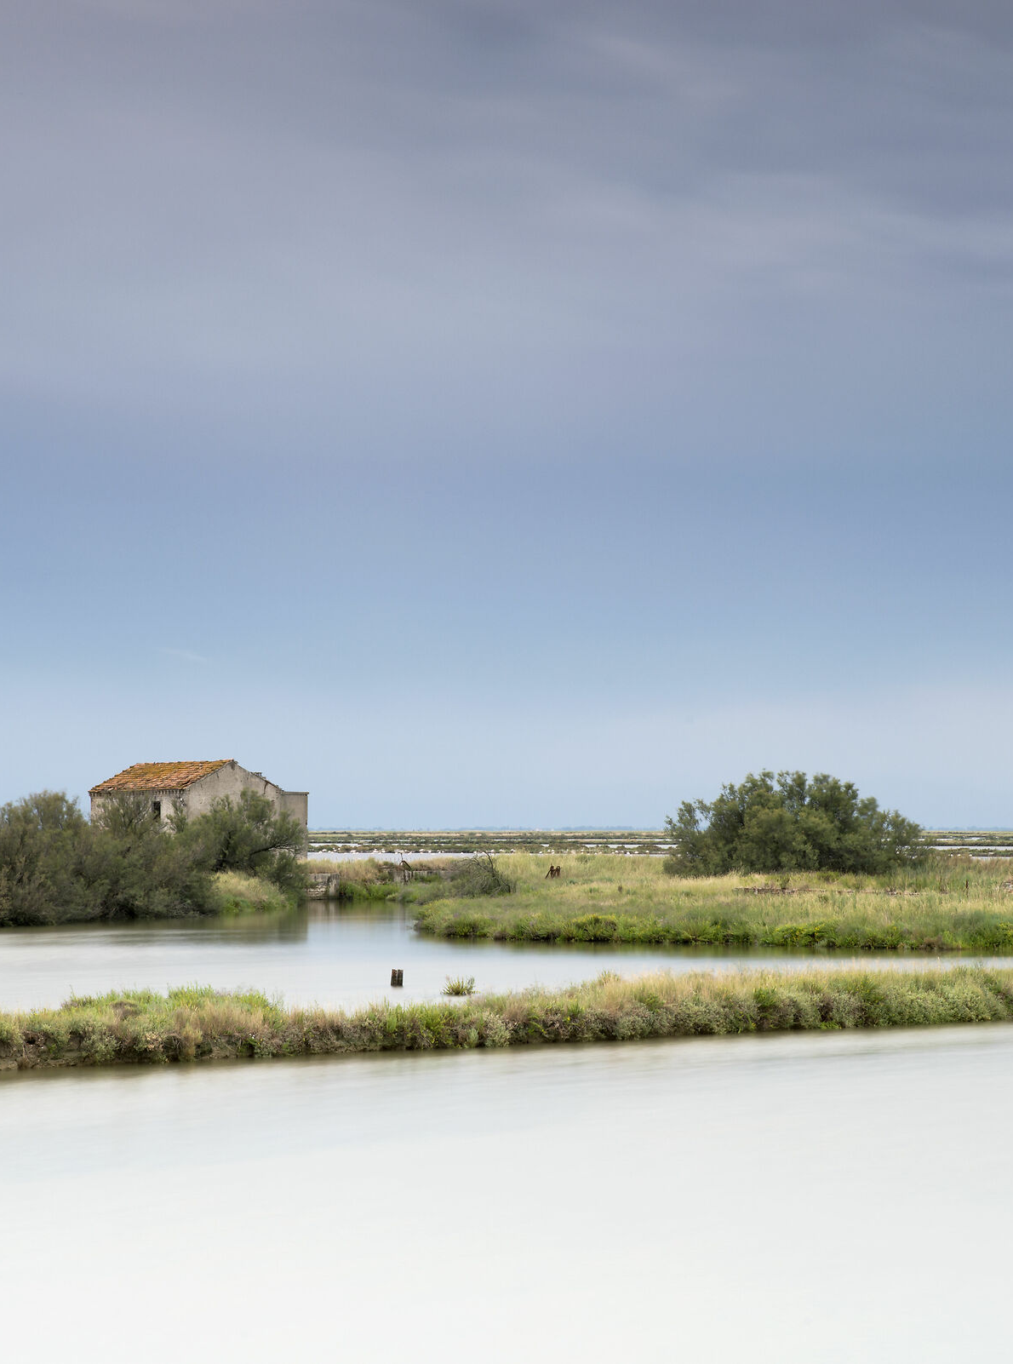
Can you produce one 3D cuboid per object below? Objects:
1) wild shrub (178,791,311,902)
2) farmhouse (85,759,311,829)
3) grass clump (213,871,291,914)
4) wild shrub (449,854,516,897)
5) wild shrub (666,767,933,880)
[{"bbox_3d":[-14.265,8.891,199.805,6.970,6.000,6.200,0,-2,0],"label":"wild shrub"},{"bbox_3d":[-19.290,8.695,231.739,9.600,7.380,9.800,2,-3,-42],"label":"farmhouse"},{"bbox_3d":[-14.170,11.640,205.700,4.300,2.200,5.500,0,-2,-4],"label":"grass clump"},{"bbox_3d":[-1.162,9.129,174.774,3.080,2.070,2.700,0,-2,0],"label":"wild shrub"},{"bbox_3d":[14.220,7.079,181.862,12.520,5.700,9.500,0,-2,0],"label":"wild shrub"}]

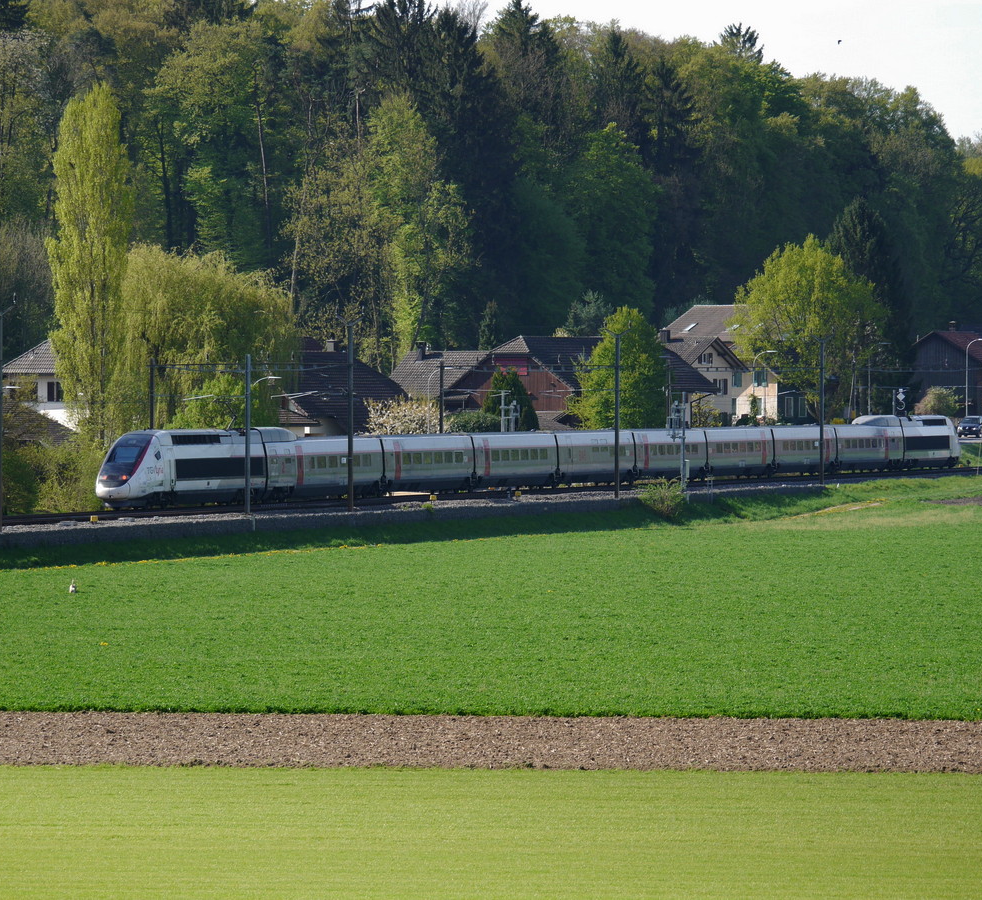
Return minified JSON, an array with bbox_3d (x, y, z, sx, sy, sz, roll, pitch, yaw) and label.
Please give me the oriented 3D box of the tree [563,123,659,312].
[{"bbox_3d":[10.603,-17.001,670.000,8.590,24.248,8.700,0,1,0],"label":"tree"}]

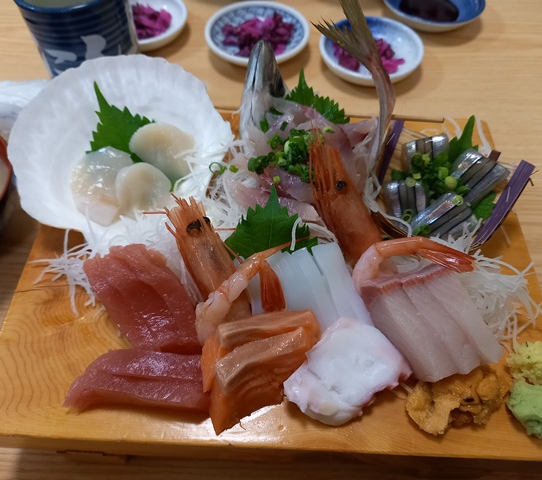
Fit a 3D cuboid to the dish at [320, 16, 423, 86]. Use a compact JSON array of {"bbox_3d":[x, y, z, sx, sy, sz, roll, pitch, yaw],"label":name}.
[{"bbox_3d":[0.090,-0.167,0.421,0.093,0.024,0.093,0,58,-1],"label":"dish"}]

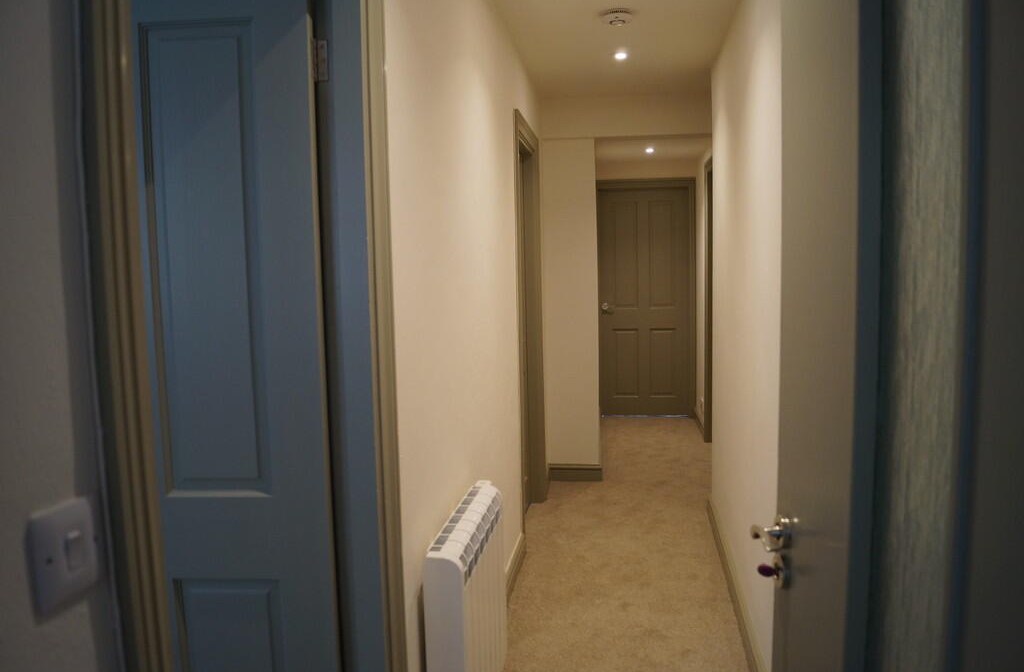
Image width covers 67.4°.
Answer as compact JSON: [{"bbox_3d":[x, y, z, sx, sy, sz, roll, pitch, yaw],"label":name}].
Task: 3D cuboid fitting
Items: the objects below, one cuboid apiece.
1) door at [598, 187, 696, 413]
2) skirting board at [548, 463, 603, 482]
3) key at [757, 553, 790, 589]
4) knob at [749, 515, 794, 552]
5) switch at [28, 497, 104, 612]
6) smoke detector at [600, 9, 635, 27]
[{"bbox_3d":[1.140,-0.310,6.585,0.890,2.050,0.120,0,6,9],"label":"door"},{"bbox_3d":[0.396,0.852,4.768,0.335,0.120,0.020,0,6,9],"label":"skirting board"},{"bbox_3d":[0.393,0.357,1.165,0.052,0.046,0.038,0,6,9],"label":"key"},{"bbox_3d":[0.387,0.302,1.138,0.058,0.054,0.095,0,6,9],"label":"knob"},{"bbox_3d":[-0.415,0.204,0.706,0.011,0.086,0.086,0,6,9],"label":"switch"},{"bbox_3d":[0.417,-1.259,3.027,0.122,0.042,0.122,0,6,9],"label":"smoke detector"}]

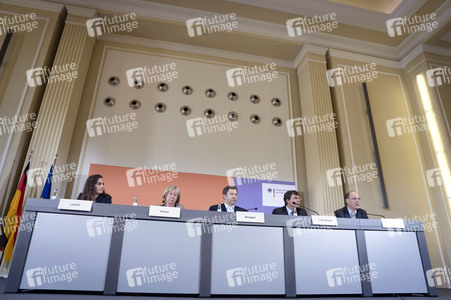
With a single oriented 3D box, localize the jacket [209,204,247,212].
[{"bbox_3d":[0.025,0.933,3.657,0.540,0.600,0.360,7,-21,-14],"label":"jacket"}]

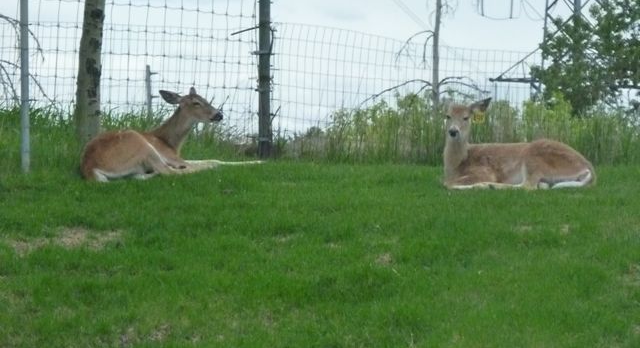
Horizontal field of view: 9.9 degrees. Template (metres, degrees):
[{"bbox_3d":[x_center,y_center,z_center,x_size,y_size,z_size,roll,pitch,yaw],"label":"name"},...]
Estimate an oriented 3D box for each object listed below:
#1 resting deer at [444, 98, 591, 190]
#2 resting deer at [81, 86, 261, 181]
[{"bbox_3d":[1.466,-0.225,27.300,1.080,0.685,0.500,0,-2,-10],"label":"resting deer"},{"bbox_3d":[-1.136,-0.304,28.100,1.380,0.690,0.540,2,-2,-42],"label":"resting deer"}]

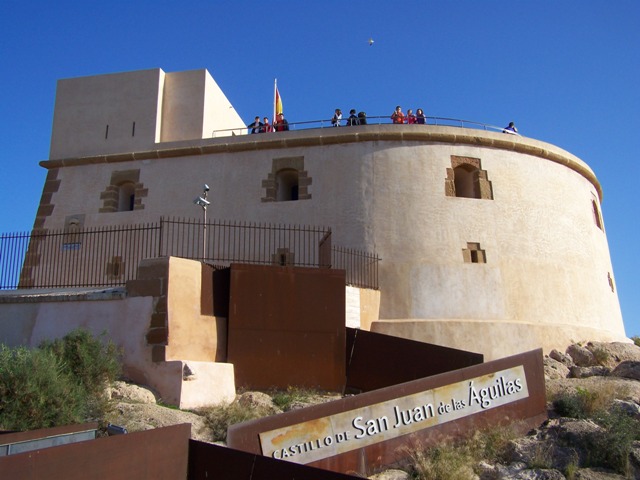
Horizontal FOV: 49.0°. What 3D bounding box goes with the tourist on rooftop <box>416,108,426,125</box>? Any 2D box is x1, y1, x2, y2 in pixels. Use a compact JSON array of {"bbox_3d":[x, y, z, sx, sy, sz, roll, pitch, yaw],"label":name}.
[{"bbox_3d":[4.364,-4.862,30.188,0.500,1.620,0.380,2,-15,-9],"label":"tourist on rooftop"}]

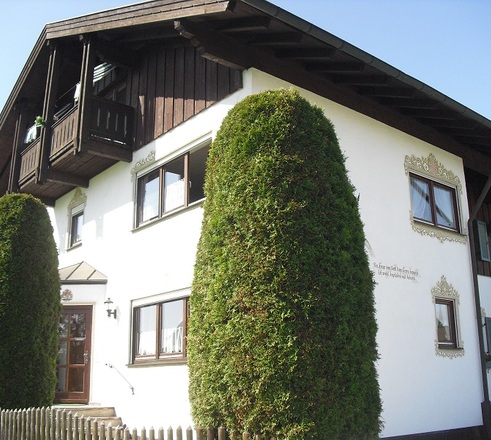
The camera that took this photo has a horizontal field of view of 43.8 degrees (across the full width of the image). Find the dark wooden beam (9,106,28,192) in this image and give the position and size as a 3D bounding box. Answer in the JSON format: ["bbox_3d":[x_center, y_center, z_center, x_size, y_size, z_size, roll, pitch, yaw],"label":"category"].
[{"bbox_3d":[-6.112,-1.797,16.407,0.180,2.650,0.180,13,-19,-38],"label":"dark wooden beam"}]

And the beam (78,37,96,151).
[{"bbox_3d":[-3.407,-2.725,13.204,0.180,2.720,0.180,13,-19,-38],"label":"beam"}]

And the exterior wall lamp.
[{"bbox_3d":[-2.838,1.864,12.805,0.280,0.430,0.190,13,-19,-38],"label":"exterior wall lamp"}]

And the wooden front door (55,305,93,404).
[{"bbox_3d":[-3.831,2.891,13.179,1.020,2.080,0.100,-1,-15,5],"label":"wooden front door"}]

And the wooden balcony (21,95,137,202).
[{"bbox_3d":[-4.354,-1.502,14.901,1.240,1.310,4.430,13,-19,-38],"label":"wooden balcony"}]

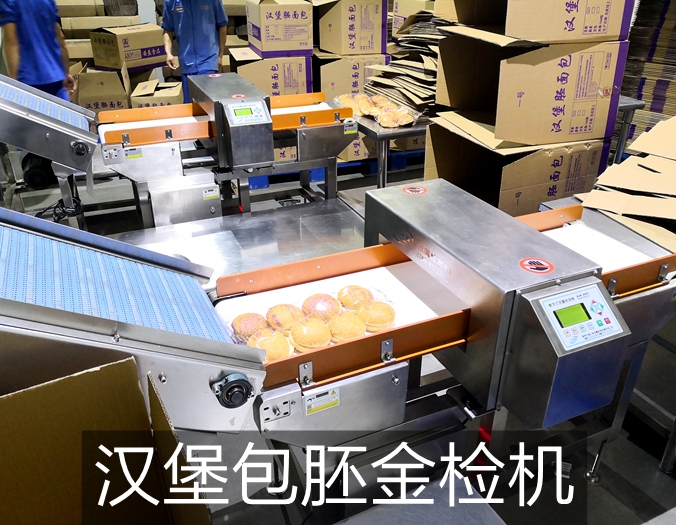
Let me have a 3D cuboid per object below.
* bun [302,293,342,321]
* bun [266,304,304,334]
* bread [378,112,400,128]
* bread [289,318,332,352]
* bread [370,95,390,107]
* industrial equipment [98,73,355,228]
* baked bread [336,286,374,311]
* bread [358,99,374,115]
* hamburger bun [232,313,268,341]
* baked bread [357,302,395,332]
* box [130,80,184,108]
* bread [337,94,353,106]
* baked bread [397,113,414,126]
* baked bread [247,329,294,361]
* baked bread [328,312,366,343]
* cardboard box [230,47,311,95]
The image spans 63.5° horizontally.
[{"bbox_3d":[-0.040,0.115,1.442,0.105,0.050,0.105,-1,28,0],"label":"bun"},{"bbox_3d":[-0.133,0.144,1.386,0.096,0.054,0.096,-1,28,0],"label":"bun"},{"bbox_3d":[0.296,-0.816,3.139,0.097,0.050,0.097,-12,31,-22],"label":"bread"},{"bbox_3d":[-0.068,0.179,1.341,0.097,0.050,0.097,1,29,0],"label":"bread"},{"bbox_3d":[0.249,-0.949,3.197,0.100,0.055,0.100,-1,28,0],"label":"bread"},{"bbox_3d":[-0.587,-0.481,3.200,1.397,1.037,0.812,-12,31,-22],"label":"industrial equipment"},{"bbox_3d":[0.050,0.090,1.487,0.098,0.050,0.098,-1,28,0],"label":"baked bread"},{"bbox_3d":[0.179,-0.979,3.425,0.097,0.050,0.097,-12,31,-22],"label":"bread"},{"bbox_3d":[-0.217,0.165,1.363,0.097,0.050,0.097,1,29,0],"label":"hamburger bun"},{"bbox_3d":[0.101,0.137,1.395,0.093,0.053,0.093,-1,28,0],"label":"baked bread"},{"bbox_3d":[-1.772,-1.551,5.463,0.430,0.379,0.632,-5,29,-11],"label":"box"},{"bbox_3d":[0.042,-1.051,3.554,0.097,0.050,0.097,1,29,0],"label":"bread"},{"bbox_3d":[0.380,-0.799,3.058,0.100,0.055,0.100,-1,28,0],"label":"baked bread"},{"bbox_3d":[-0.160,0.200,1.300,0.097,0.050,0.097,1,29,0],"label":"baked bread"},{"bbox_3d":[0.024,0.158,1.357,0.094,0.052,0.094,-1,28,0],"label":"baked bread"},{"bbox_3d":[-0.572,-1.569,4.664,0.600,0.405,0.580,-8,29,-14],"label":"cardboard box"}]

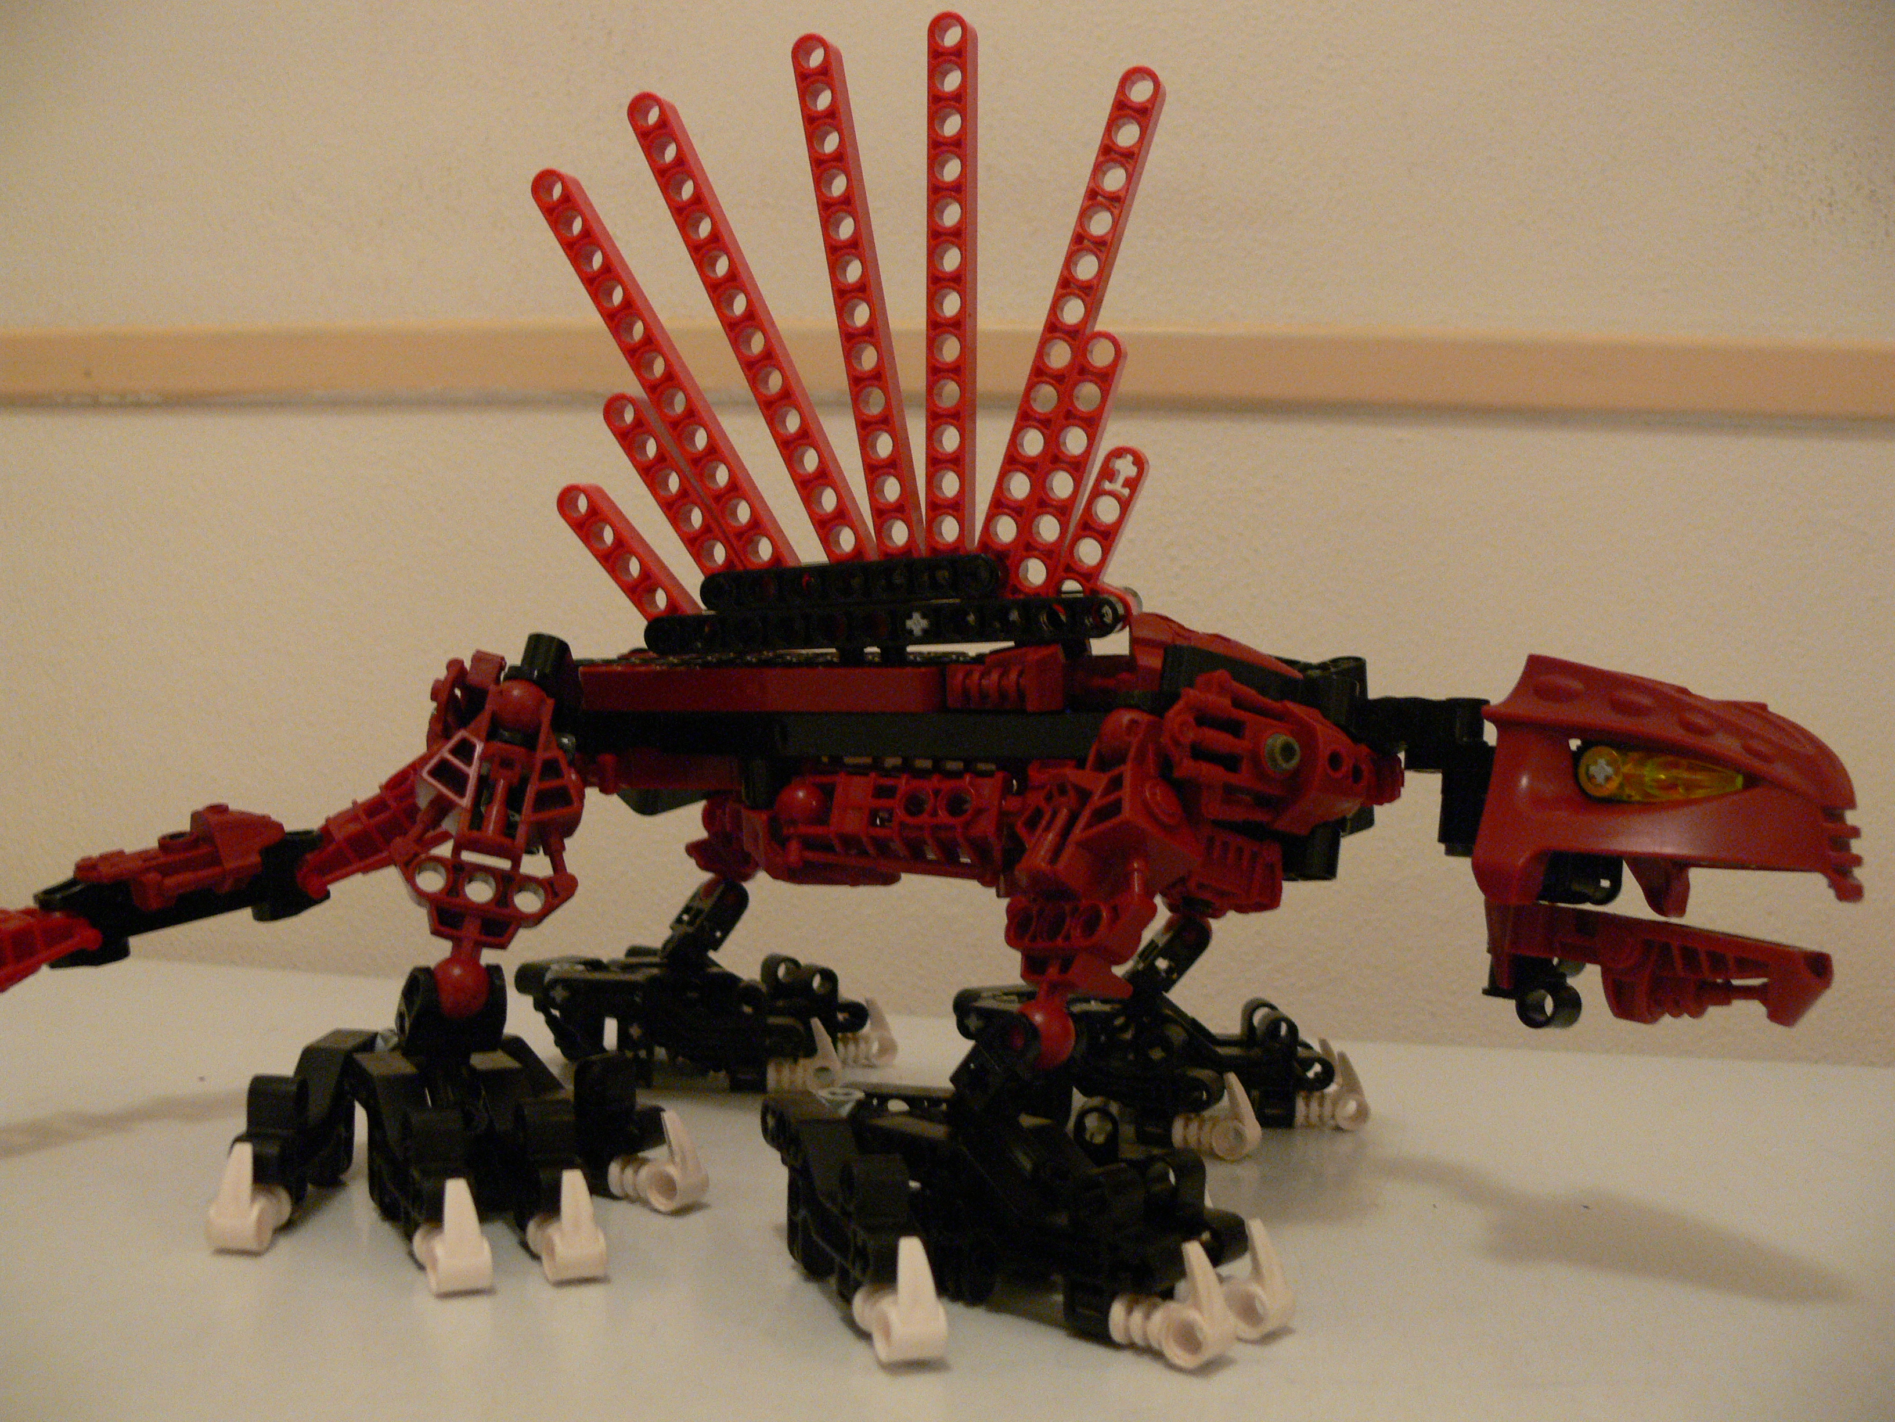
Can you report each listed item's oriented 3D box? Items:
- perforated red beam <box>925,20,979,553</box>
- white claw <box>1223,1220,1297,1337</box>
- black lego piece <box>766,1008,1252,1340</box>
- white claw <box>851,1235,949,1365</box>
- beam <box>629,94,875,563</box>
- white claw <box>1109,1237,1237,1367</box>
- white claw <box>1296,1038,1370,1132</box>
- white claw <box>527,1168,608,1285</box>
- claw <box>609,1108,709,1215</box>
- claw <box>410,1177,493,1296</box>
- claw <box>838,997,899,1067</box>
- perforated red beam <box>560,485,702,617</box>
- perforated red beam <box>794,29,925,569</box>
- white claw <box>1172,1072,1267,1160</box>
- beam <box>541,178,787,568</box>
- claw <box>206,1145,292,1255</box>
[{"bbox_3d":[0.001,-0.073,0.346,0.007,0.104,0.008,1,2,14],"label":"perforated red beam"},{"bbox_3d":[0.041,0.080,0.272,0.016,0.016,0.008,3,1,16],"label":"white claw"},{"bbox_3d":[0.010,0.065,0.284,0.063,0.043,0.052,3,1,25],"label":"black lego piece"},{"bbox_3d":[-0.006,0.077,0.255,0.008,0.015,0.015,2,0,-19],"label":"white claw"},{"bbox_3d":[-0.035,-0.067,0.352,0.008,0.104,0.008,-26,-6,12],"label":"beam"},{"bbox_3d":[0.031,0.078,0.255,0.015,0.015,0.008,2,0,37],"label":"white claw"},{"bbox_3d":[0.081,0.079,0.403,0.016,0.016,0.008,2,1,10],"label":"white claw"},{"bbox_3d":[-0.056,0.075,0.283,0.008,0.015,0.015,2,0,-29],"label":"white claw"},{"bbox_3d":[-0.048,0.076,0.323,0.015,0.015,0.008,2,0,23],"label":"claw"},{"bbox_3d":[-0.072,0.075,0.277,0.008,0.016,0.016,2,1,-29],"label":"claw"},{"bbox_3d":[-0.021,0.075,0.447,0.016,0.016,0.008,2,1,-22],"label":"claw"},{"bbox_3d":[-0.059,-0.027,0.363,0.007,0.040,0.008,-41,-8,12],"label":"perforated red beam"},{"bbox_3d":[-0.015,-0.071,0.347,0.008,0.104,0.008,-11,-3,13],"label":"perforated red beam"},{"bbox_3d":[0.053,0.079,0.375,0.016,0.016,0.008,3,1,29],"label":"white claw"},{"bbox_3d":[-0.049,-0.057,0.355,0.008,0.104,0.008,-32,-8,11],"label":"beam"},{"bbox_3d":[-0.106,0.073,0.292,0.008,0.016,0.016,2,1,2],"label":"claw"}]

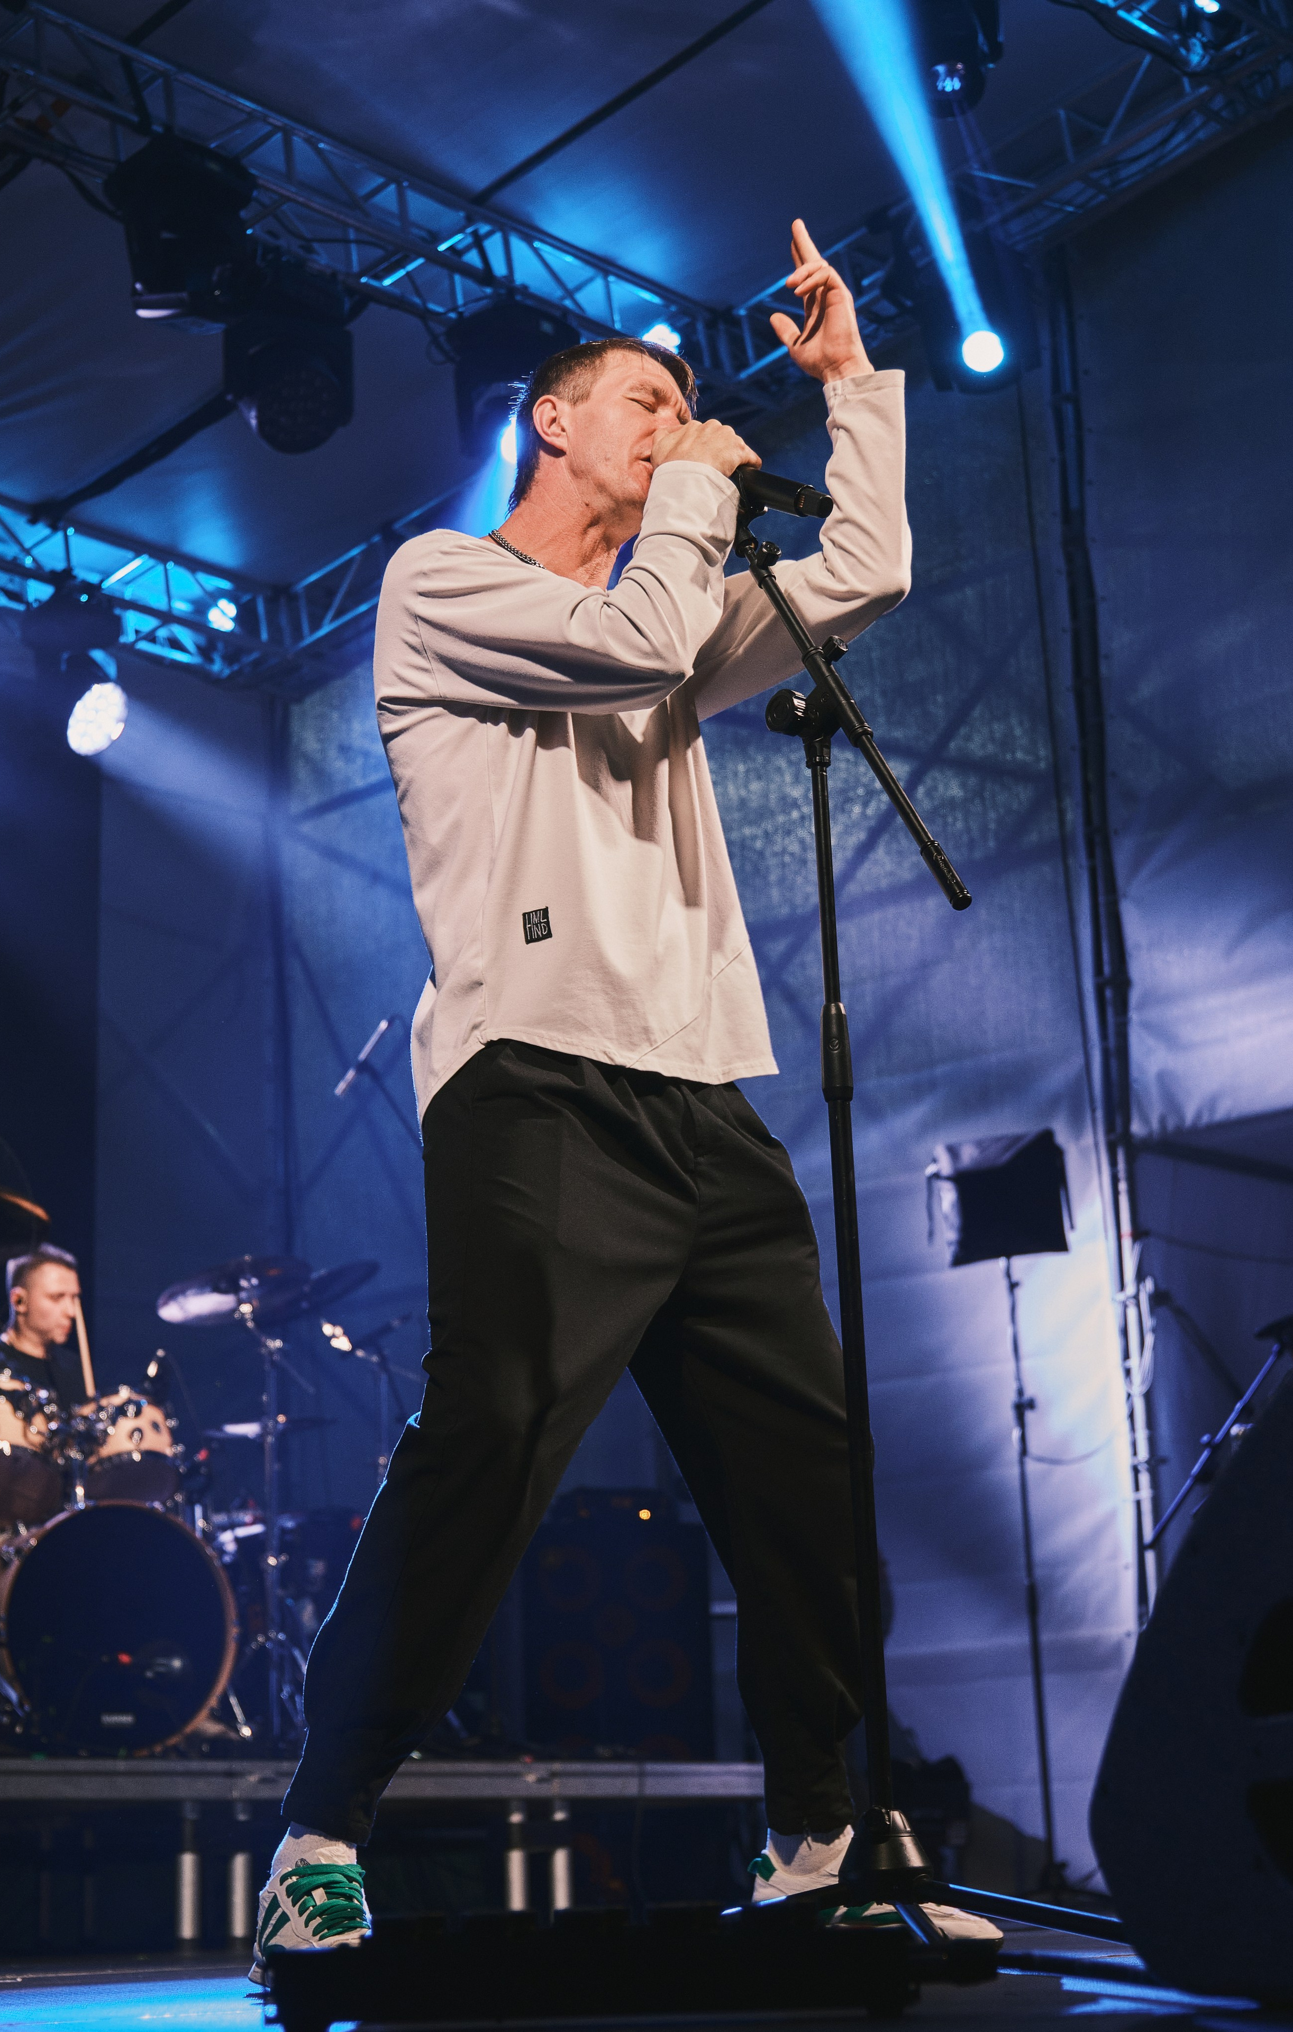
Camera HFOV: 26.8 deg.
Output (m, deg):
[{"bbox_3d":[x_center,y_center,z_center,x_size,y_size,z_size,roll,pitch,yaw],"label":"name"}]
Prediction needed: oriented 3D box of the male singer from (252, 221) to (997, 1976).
[{"bbox_3d":[-0.001,-0.032,2.814,0.740,1.920,0.520,13,-22,-39],"label":"male singer"}]

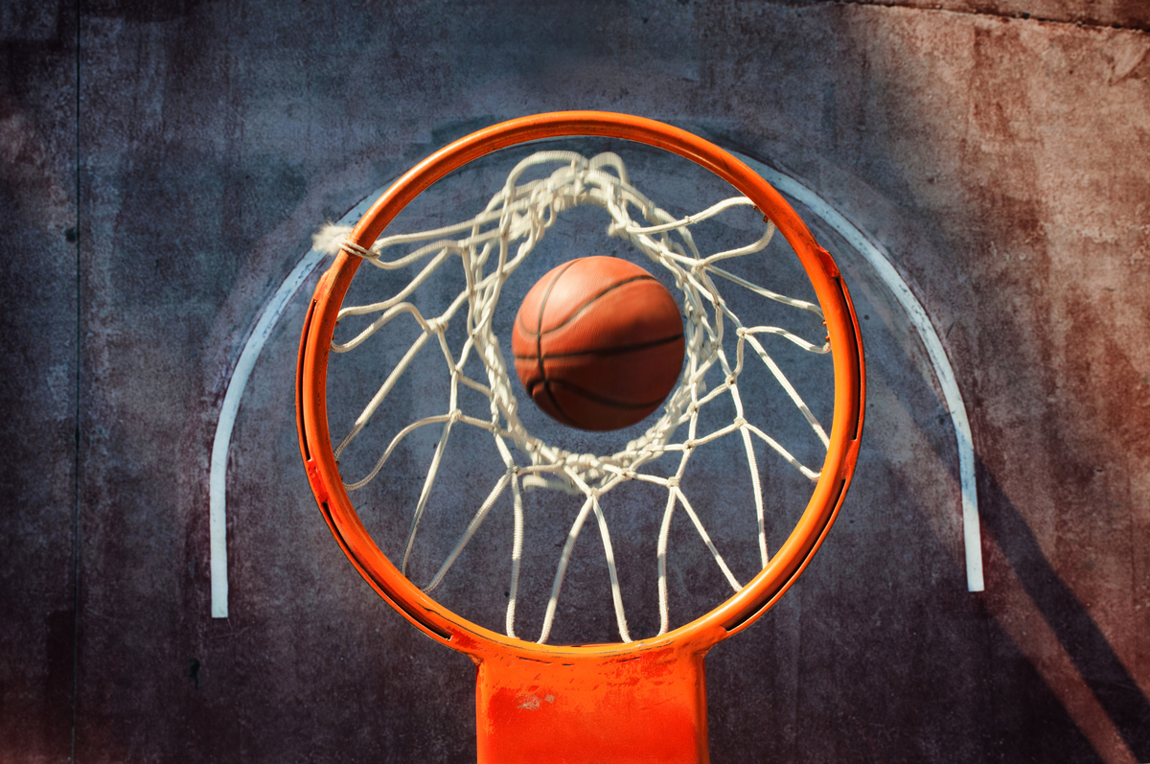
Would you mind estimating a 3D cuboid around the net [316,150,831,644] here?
[{"bbox_3d":[0.006,0.018,1.205,0.460,0.400,0.470,0,84,0],"label":"net"}]

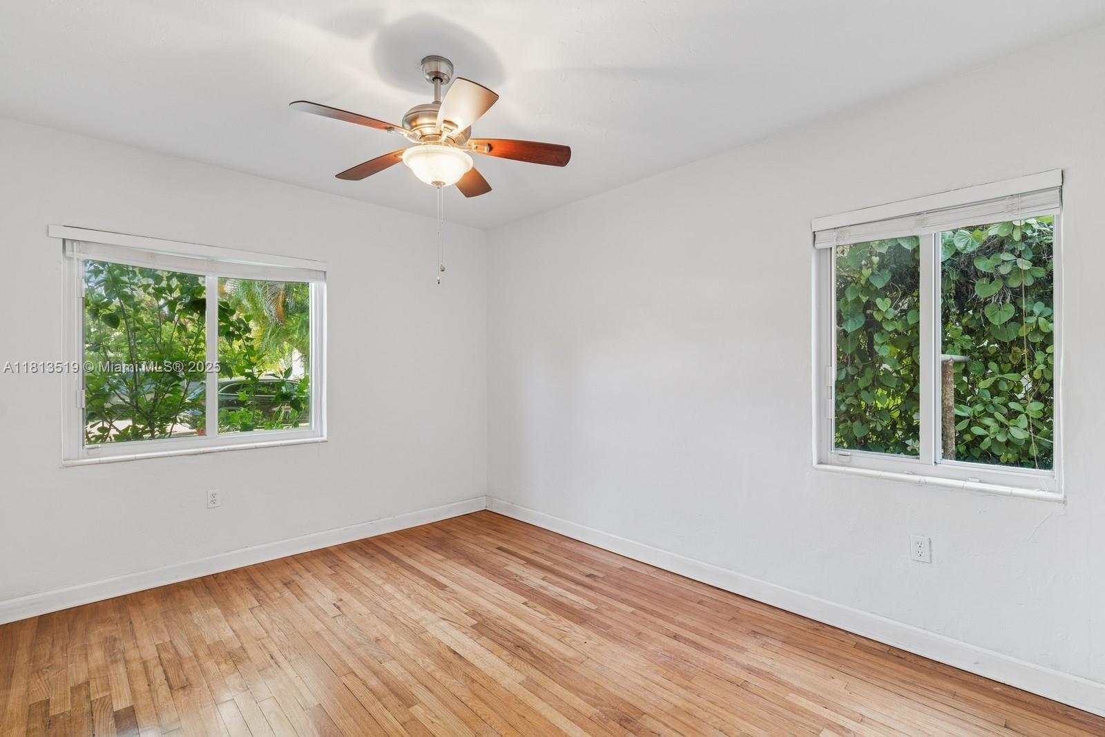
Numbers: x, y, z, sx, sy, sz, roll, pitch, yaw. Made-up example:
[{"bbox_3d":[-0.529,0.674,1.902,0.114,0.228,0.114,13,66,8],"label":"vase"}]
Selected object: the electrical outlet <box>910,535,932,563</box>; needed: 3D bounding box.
[{"bbox_3d":[1.668,0.818,2.222,0.010,0.115,0.071,0,-3,-44],"label":"electrical outlet"}]

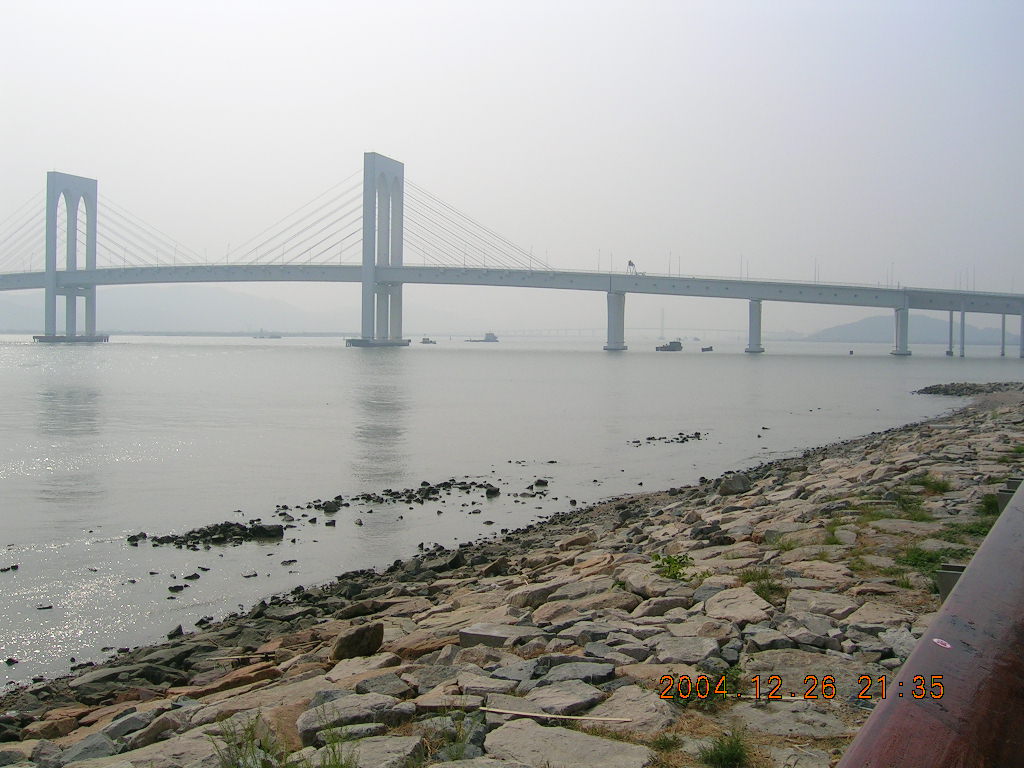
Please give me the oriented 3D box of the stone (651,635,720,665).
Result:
[{"bbox_3d":[1.304,2.015,7.730,0.482,0.140,0.506,-5,0,10],"label":"stone"}]

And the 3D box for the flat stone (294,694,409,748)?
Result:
[{"bbox_3d":[-1.067,2.207,6.838,0.714,0.170,0.441,-8,-3,-12],"label":"flat stone"}]

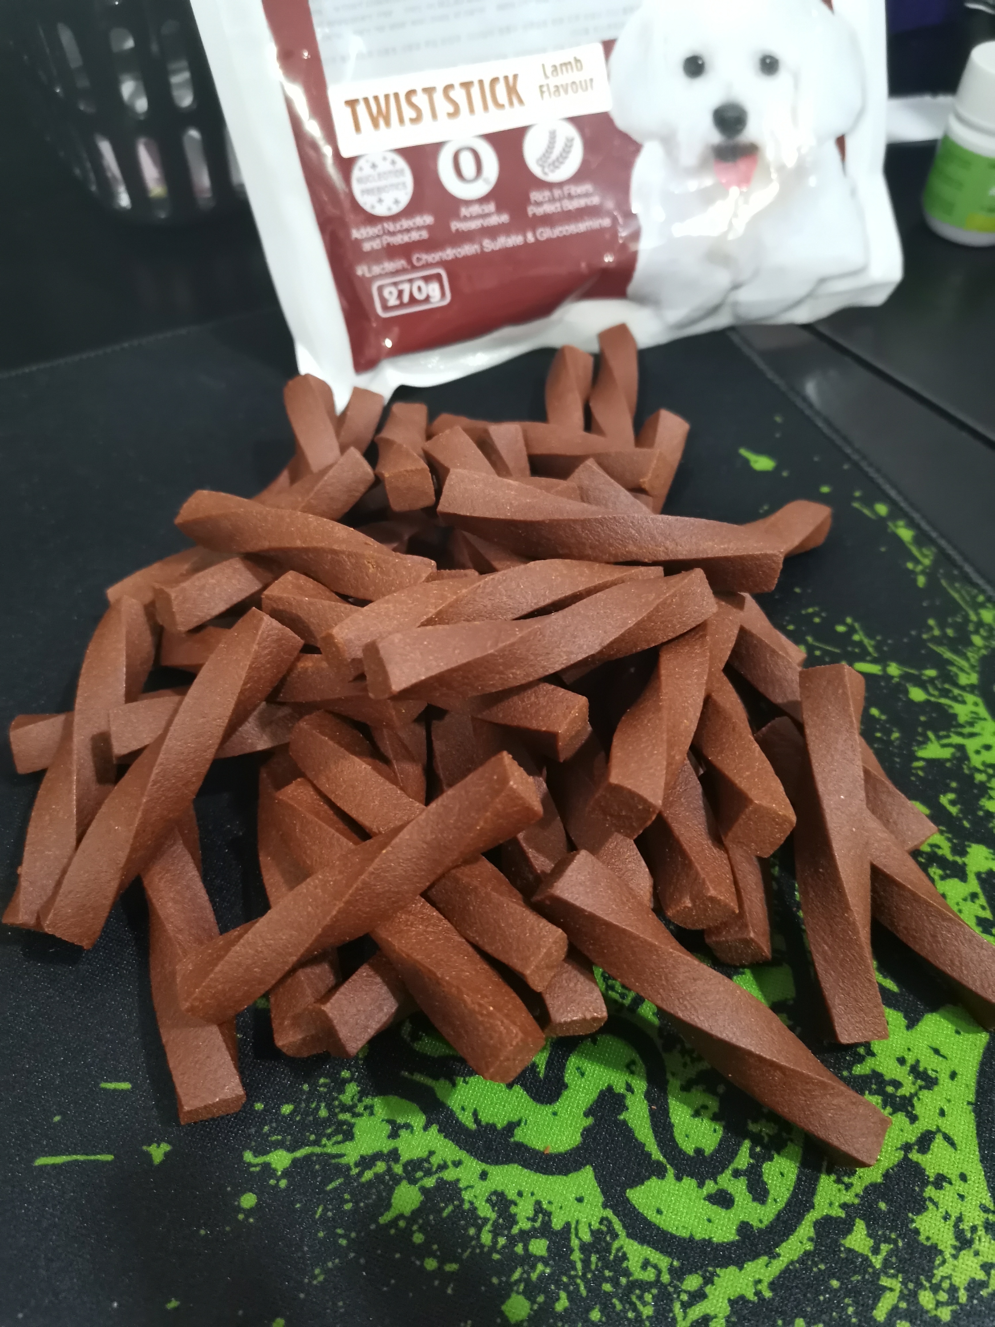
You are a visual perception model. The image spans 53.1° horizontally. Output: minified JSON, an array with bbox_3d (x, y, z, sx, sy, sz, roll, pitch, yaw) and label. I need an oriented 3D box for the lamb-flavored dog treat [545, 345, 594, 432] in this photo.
[{"bbox_3d":[0.019,-0.061,0.273,0.012,0.012,0.071,3,53,2],"label":"lamb-flavored dog treat"}]

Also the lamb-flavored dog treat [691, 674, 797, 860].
[{"bbox_3d":[0.050,0.010,0.220,0.013,0.013,0.075,0,36,-1],"label":"lamb-flavored dog treat"}]

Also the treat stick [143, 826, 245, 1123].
[{"bbox_3d":[-0.057,0.049,0.182,0.013,0.013,0.064,-16,51,-11],"label":"treat stick"}]

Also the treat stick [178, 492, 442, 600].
[{"bbox_3d":[-0.048,-0.028,0.240,0.071,0.013,0.013,16,54,26],"label":"treat stick"}]

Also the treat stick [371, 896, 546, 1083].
[{"bbox_3d":[-0.020,0.048,0.190,0.012,0.012,0.071,-35,61,-23],"label":"treat stick"}]

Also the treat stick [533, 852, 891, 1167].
[{"bbox_3d":[0.038,0.062,0.180,0.074,0.013,0.013,40,60,2],"label":"treat stick"}]

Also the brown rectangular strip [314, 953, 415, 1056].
[{"bbox_3d":[-0.006,0.044,0.183,0.013,0.013,0.062,35,62,28],"label":"brown rectangular strip"}]

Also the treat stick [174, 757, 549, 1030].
[{"bbox_3d":[-0.022,0.038,0.169,0.065,0.013,0.013,-33,55,-8],"label":"treat stick"}]

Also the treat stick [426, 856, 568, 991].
[{"bbox_3d":[-0.015,0.032,0.181,0.065,0.013,0.013,38,61,26],"label":"treat stick"}]

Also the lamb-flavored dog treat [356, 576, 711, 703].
[{"bbox_3d":[0.009,-0.007,0.191,0.064,0.013,0.013,-13,50,-8],"label":"lamb-flavored dog treat"}]

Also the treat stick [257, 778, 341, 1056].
[{"bbox_3d":[-0.039,0.040,0.189,0.013,0.013,0.062,-10,51,-6],"label":"treat stick"}]

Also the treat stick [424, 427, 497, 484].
[{"bbox_3d":[0.005,-0.030,0.238,0.012,0.012,0.071,-28,65,-19],"label":"treat stick"}]

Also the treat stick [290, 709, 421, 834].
[{"bbox_3d":[-0.016,0.035,0.201,0.013,0.013,0.071,-38,61,-25],"label":"treat stick"}]

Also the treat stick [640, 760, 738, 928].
[{"bbox_3d":[0.039,0.021,0.219,0.013,0.013,0.075,-1,46,-1],"label":"treat stick"}]

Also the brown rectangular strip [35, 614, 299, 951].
[{"bbox_3d":[-0.064,0.021,0.201,0.012,0.012,0.071,23,69,17],"label":"brown rectangular strip"}]

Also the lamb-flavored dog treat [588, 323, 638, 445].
[{"bbox_3d":[0.033,-0.070,0.269,0.013,0.013,0.062,0,55,2],"label":"lamb-flavored dog treat"}]

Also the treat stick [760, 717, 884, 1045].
[{"bbox_3d":[0.068,0.034,0.193,0.012,0.012,0.071,3,64,3],"label":"treat stick"}]

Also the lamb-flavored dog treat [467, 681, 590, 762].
[{"bbox_3d":[-0.016,0.008,0.195,0.062,0.013,0.013,9,51,10],"label":"lamb-flavored dog treat"}]

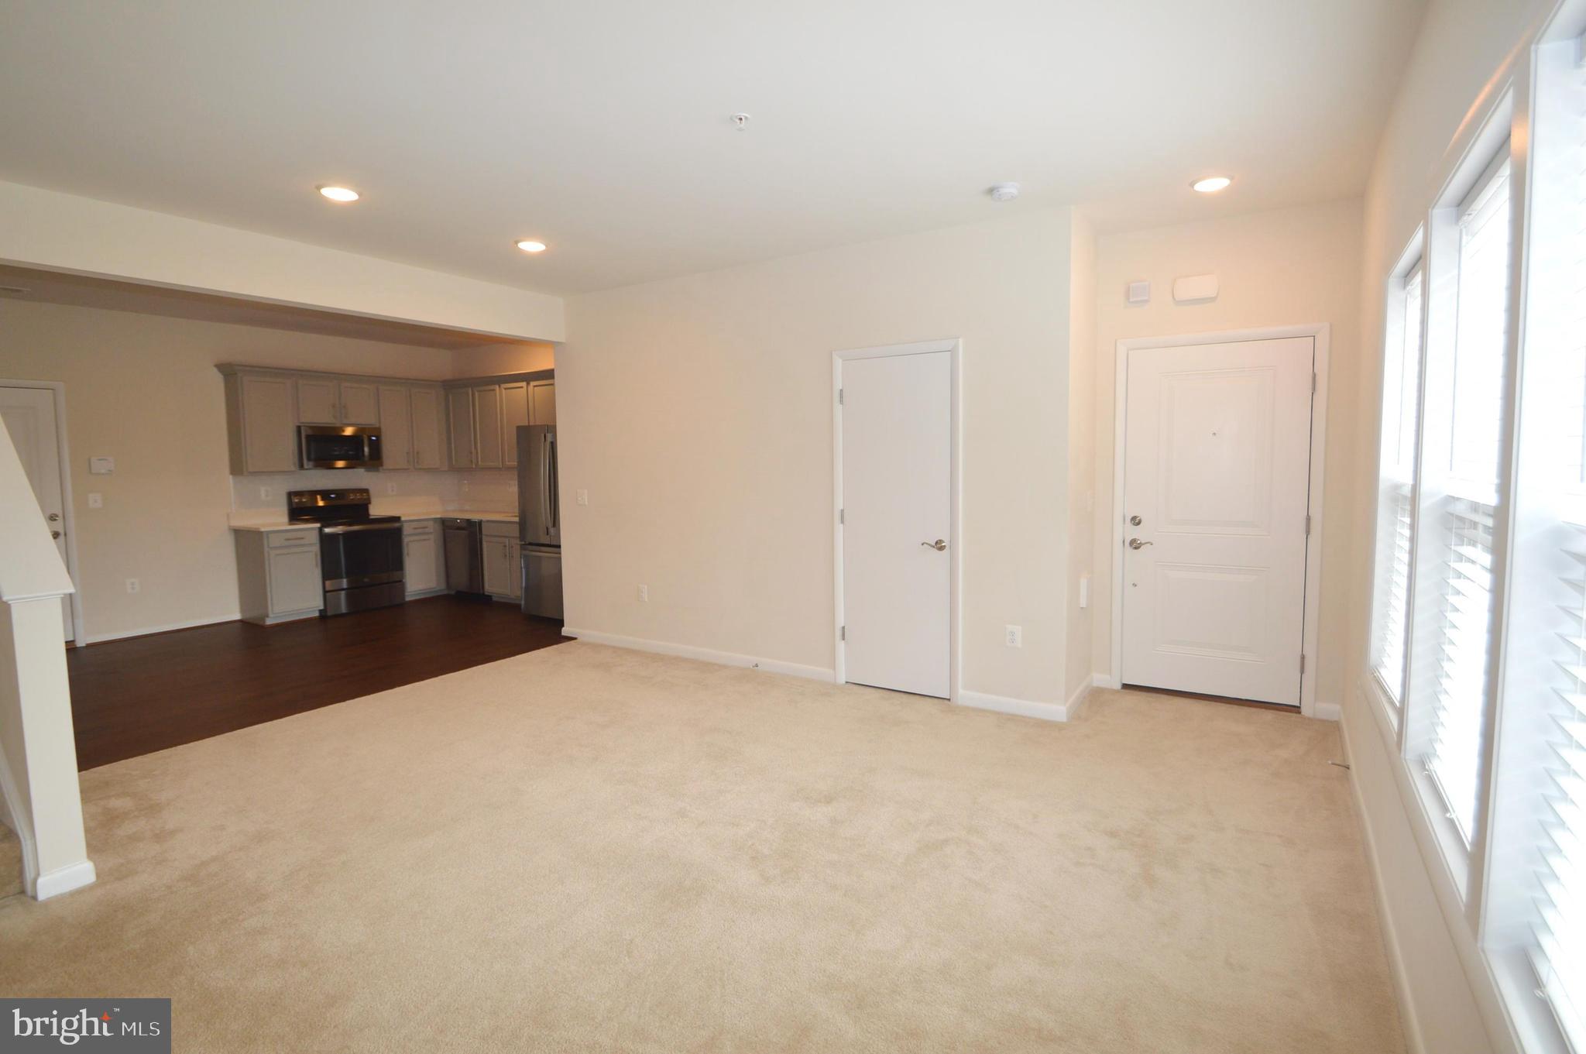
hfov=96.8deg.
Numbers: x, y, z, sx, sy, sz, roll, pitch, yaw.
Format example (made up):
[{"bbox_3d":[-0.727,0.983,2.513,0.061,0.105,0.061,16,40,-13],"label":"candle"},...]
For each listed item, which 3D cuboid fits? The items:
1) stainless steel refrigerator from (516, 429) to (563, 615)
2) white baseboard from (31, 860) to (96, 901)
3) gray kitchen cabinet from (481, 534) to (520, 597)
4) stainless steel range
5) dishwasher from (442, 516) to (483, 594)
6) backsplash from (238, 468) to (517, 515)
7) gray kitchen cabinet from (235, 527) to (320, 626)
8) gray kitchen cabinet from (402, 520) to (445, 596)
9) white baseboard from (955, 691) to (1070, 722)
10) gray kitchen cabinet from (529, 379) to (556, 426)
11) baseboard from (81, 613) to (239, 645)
[{"bbox_3d":[-1.999,-0.046,6.839,0.909,1.818,0.869,2,6,32],"label":"stainless steel refrigerator"},{"bbox_3d":[-2.502,1.210,2.424,0.022,0.081,0.144,2,6,32],"label":"white baseboard"},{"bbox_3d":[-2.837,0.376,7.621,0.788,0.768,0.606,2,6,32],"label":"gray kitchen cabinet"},{"bbox_3d":[-4.623,0.253,7.338,0.687,1.212,0.773,2,6,32],"label":"stainless steel range"},{"bbox_3d":[-3.444,0.328,7.991,0.616,0.838,0.606,2,6,32],"label":"dishwasher"},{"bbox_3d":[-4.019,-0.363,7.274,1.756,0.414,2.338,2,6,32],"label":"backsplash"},{"bbox_3d":[-4.995,0.457,6.852,0.611,0.899,0.485,2,6,32],"label":"gray kitchen cabinet"},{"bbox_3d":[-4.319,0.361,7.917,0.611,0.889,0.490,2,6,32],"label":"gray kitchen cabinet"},{"bbox_3d":[1.233,1.019,4.009,0.616,0.086,0.018,2,6,32],"label":"white baseboard"},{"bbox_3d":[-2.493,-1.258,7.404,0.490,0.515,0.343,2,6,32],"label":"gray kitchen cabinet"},{"bbox_3d":[-5.668,0.923,6.373,0.018,0.071,1.116,2,6,32],"label":"baseboard"}]

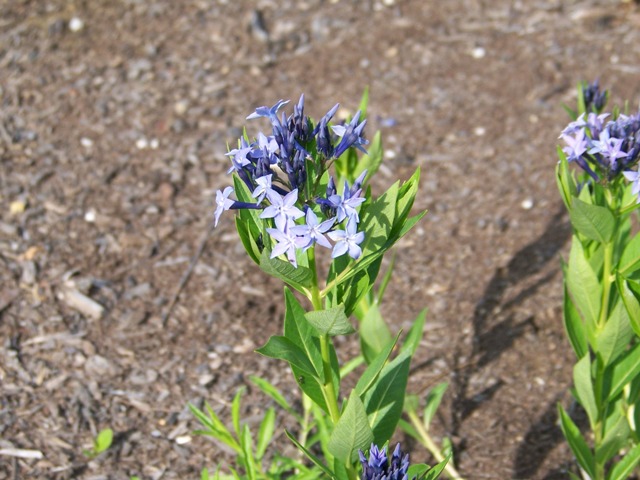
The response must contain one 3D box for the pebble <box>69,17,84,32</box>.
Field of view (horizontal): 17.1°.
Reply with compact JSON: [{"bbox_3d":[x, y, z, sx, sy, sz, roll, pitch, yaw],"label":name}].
[{"bbox_3d":[-0.212,-0.187,1.850,0.013,0.011,0.012,0,32,0],"label":"pebble"}]

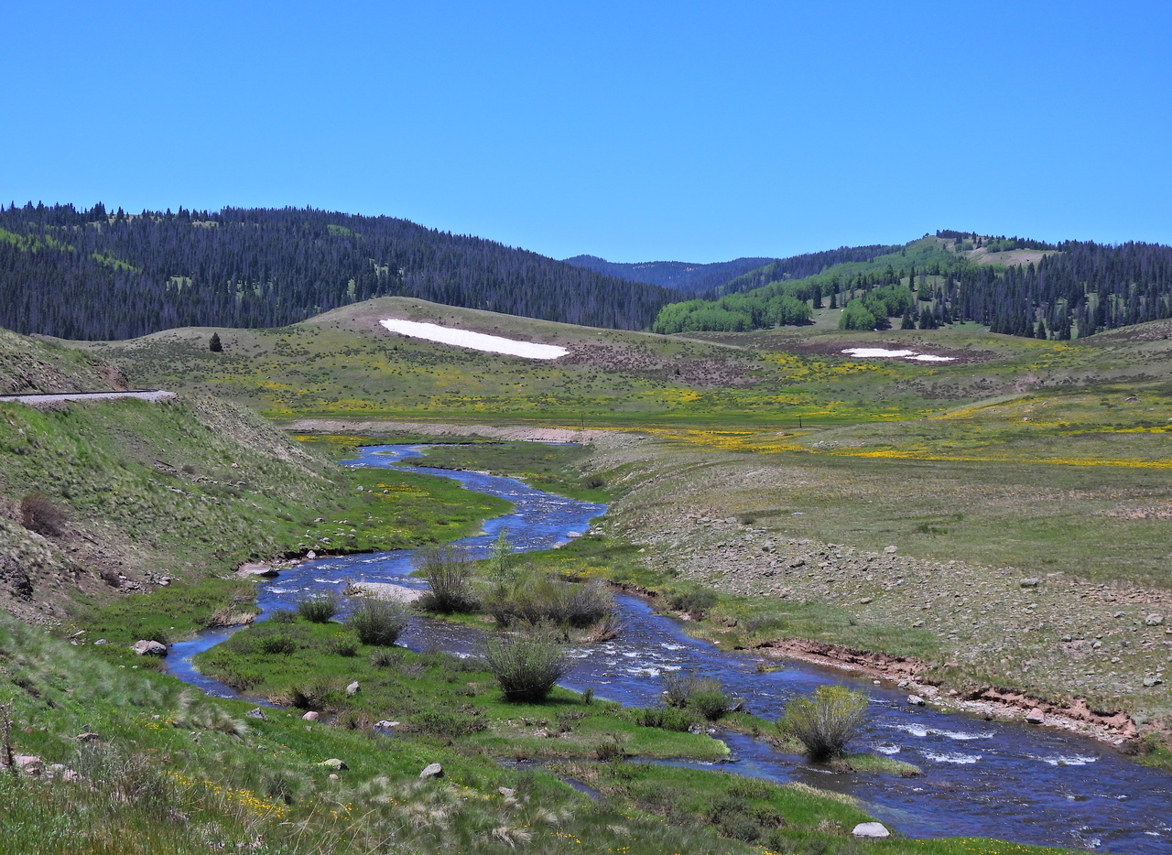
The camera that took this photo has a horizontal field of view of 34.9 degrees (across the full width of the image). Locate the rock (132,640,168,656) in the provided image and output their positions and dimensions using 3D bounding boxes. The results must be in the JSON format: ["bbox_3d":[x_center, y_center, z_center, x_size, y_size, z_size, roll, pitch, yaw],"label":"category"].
[{"bbox_3d":[-17.338,8.787,74.000,1.360,0.620,1.050,0,2,0],"label":"rock"}]

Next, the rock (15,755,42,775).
[{"bbox_3d":[-8.079,4.892,27.000,0.400,0.250,0.330,0,2,0],"label":"rock"}]

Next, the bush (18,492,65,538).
[{"bbox_3d":[-26.557,4.184,91.000,2.250,2.100,2.100,0,2,0],"label":"bush"}]

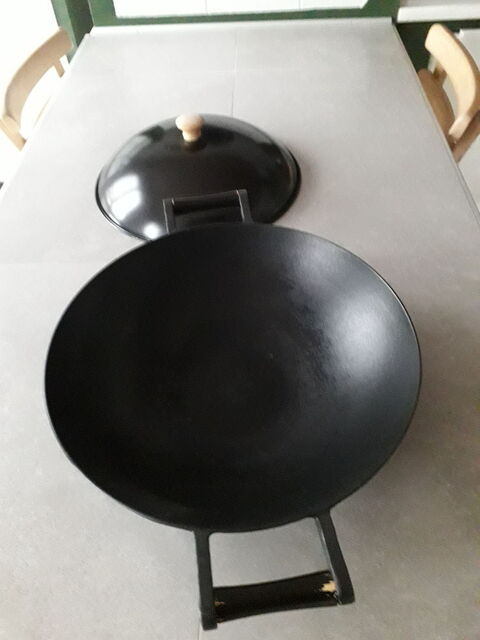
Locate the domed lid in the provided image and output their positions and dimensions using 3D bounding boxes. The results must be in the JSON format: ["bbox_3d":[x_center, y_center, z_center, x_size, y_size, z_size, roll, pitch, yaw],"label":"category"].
[{"bbox_3d":[-0.070,-0.270,0.795,0.342,0.105,0.342,-1,50,2],"label":"domed lid"}]

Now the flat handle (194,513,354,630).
[{"bbox_3d":[0.022,0.179,0.363,0.106,0.021,0.067,-7,50,-3],"label":"flat handle"}]

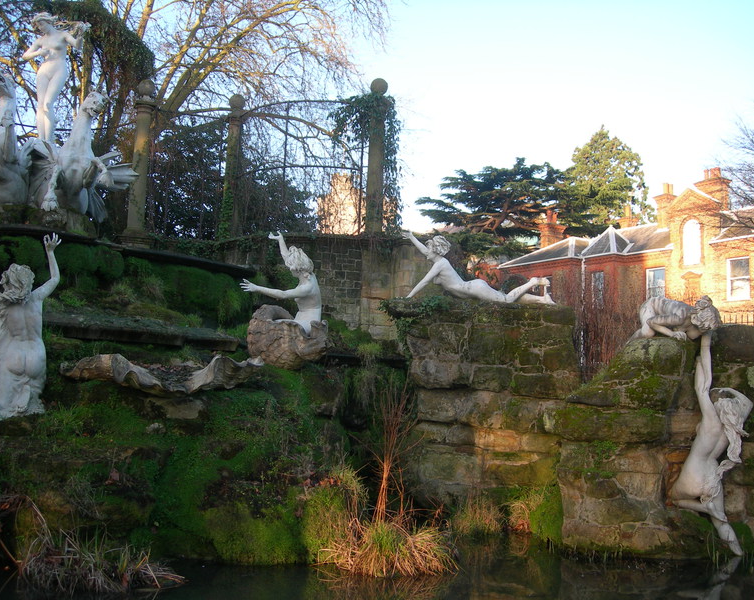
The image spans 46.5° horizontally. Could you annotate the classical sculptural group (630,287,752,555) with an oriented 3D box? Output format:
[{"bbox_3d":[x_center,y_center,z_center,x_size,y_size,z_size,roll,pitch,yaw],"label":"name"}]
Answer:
[{"bbox_3d":[3.443,1.367,9.800,1.200,2.750,1.000,1,-7,9],"label":"classical sculptural group"}]

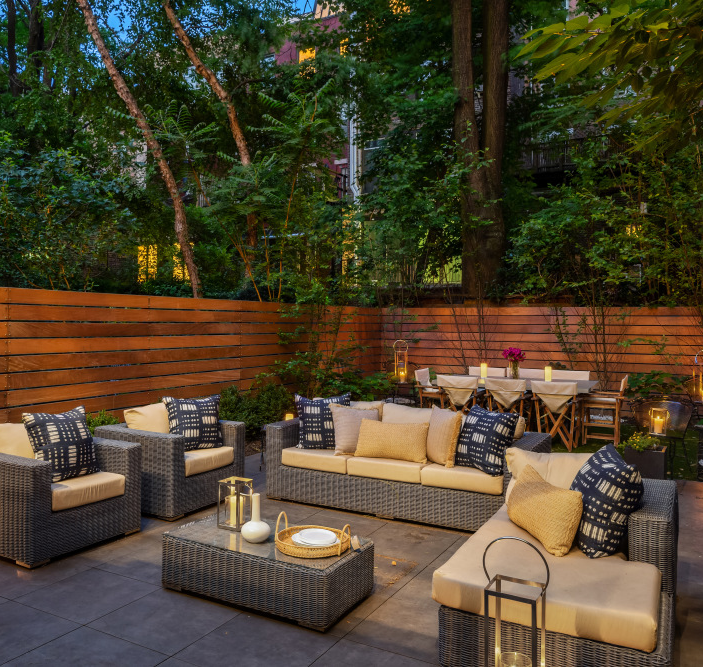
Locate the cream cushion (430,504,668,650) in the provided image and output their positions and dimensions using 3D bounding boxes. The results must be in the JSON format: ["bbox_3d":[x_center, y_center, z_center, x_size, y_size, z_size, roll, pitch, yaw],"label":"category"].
[{"bbox_3d":[1.221,1.202,3.693,0.982,0.140,1.680,2,2,28],"label":"cream cushion"}]

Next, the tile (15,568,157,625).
[{"bbox_3d":[-1.560,1.560,3.972,0.605,0.020,0.597,2,2,28],"label":"tile"}]

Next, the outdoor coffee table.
[{"bbox_3d":[-0.510,1.406,4.052,1.157,0.322,0.566,2,2,28],"label":"outdoor coffee table"}]

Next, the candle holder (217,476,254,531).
[{"bbox_3d":[-0.735,1.086,4.261,0.157,0.299,0.157,2,2,27],"label":"candle holder"}]

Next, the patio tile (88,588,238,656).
[{"bbox_3d":[-0.983,1.539,3.584,0.615,0.025,0.572,1,1,29],"label":"patio tile"}]

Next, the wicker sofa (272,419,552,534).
[{"bbox_3d":[0.495,1.204,5.993,2.360,0.660,0.970,2,2,27],"label":"wicker sofa"}]

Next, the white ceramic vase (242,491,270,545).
[{"bbox_3d":[-0.567,1.105,3.984,0.173,0.283,0.173,1,1,0],"label":"white ceramic vase"}]

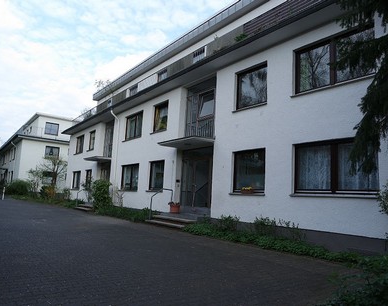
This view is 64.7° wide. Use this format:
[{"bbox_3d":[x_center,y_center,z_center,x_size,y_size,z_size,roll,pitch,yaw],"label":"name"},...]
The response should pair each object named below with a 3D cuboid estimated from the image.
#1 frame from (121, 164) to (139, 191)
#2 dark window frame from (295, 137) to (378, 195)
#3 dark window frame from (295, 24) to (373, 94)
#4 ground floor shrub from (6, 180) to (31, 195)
[{"bbox_3d":[-3.390,1.335,16.432,0.120,1.383,2.044,9,-10,-37],"label":"frame"},{"bbox_3d":[3.447,0.368,7.658,0.120,1.361,2.139,9,-10,-37],"label":"dark window frame"},{"bbox_3d":[3.567,-2.370,8.052,0.120,1.351,2.139,9,-10,-37],"label":"dark window frame"},{"bbox_3d":[-17.164,3.388,30.000,2.050,1.400,1.900,9,-10,-37],"label":"ground floor shrub"}]

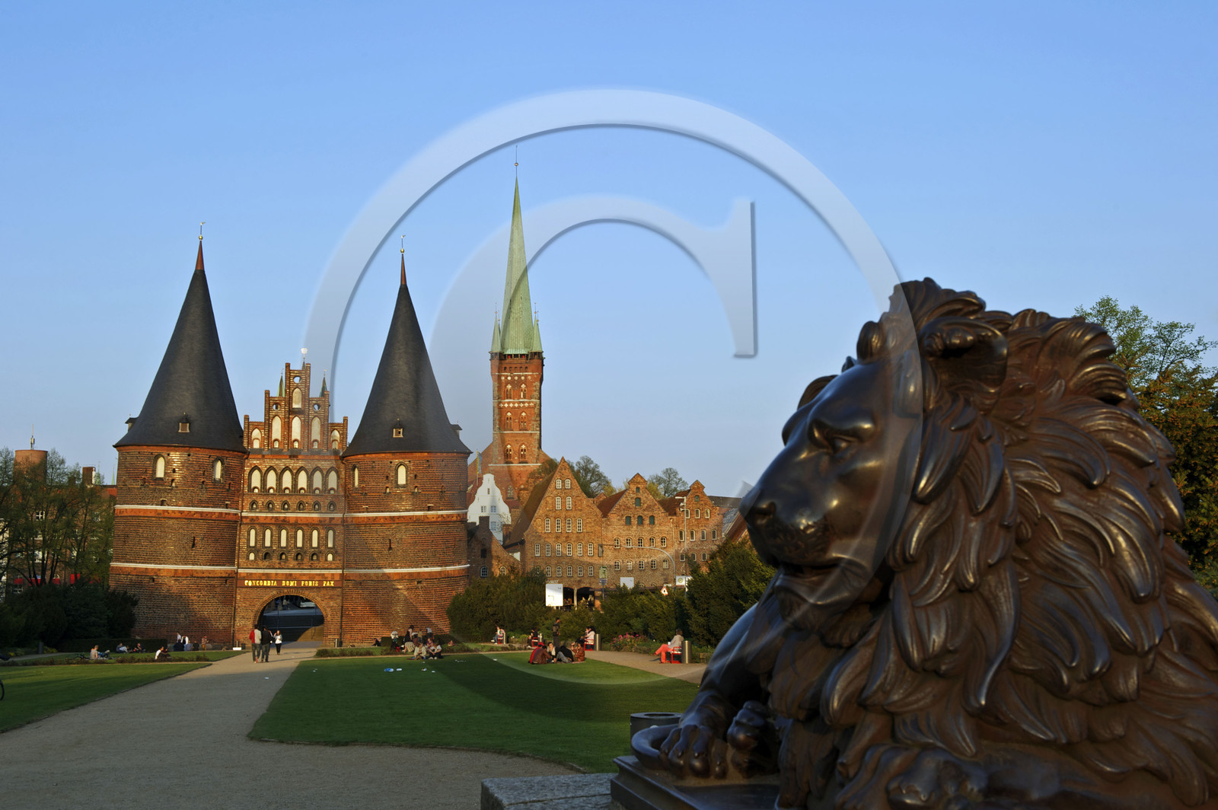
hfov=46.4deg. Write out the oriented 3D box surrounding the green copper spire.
[{"bbox_3d":[-22.357,-33.688,349.267,11.500,45.690,11.500,0,-9,0],"label":"green copper spire"}]

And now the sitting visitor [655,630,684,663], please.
[{"bbox_3d":[2.373,9.432,55.500,1.100,1.310,0.500,-2,-9,10],"label":"sitting visitor"}]

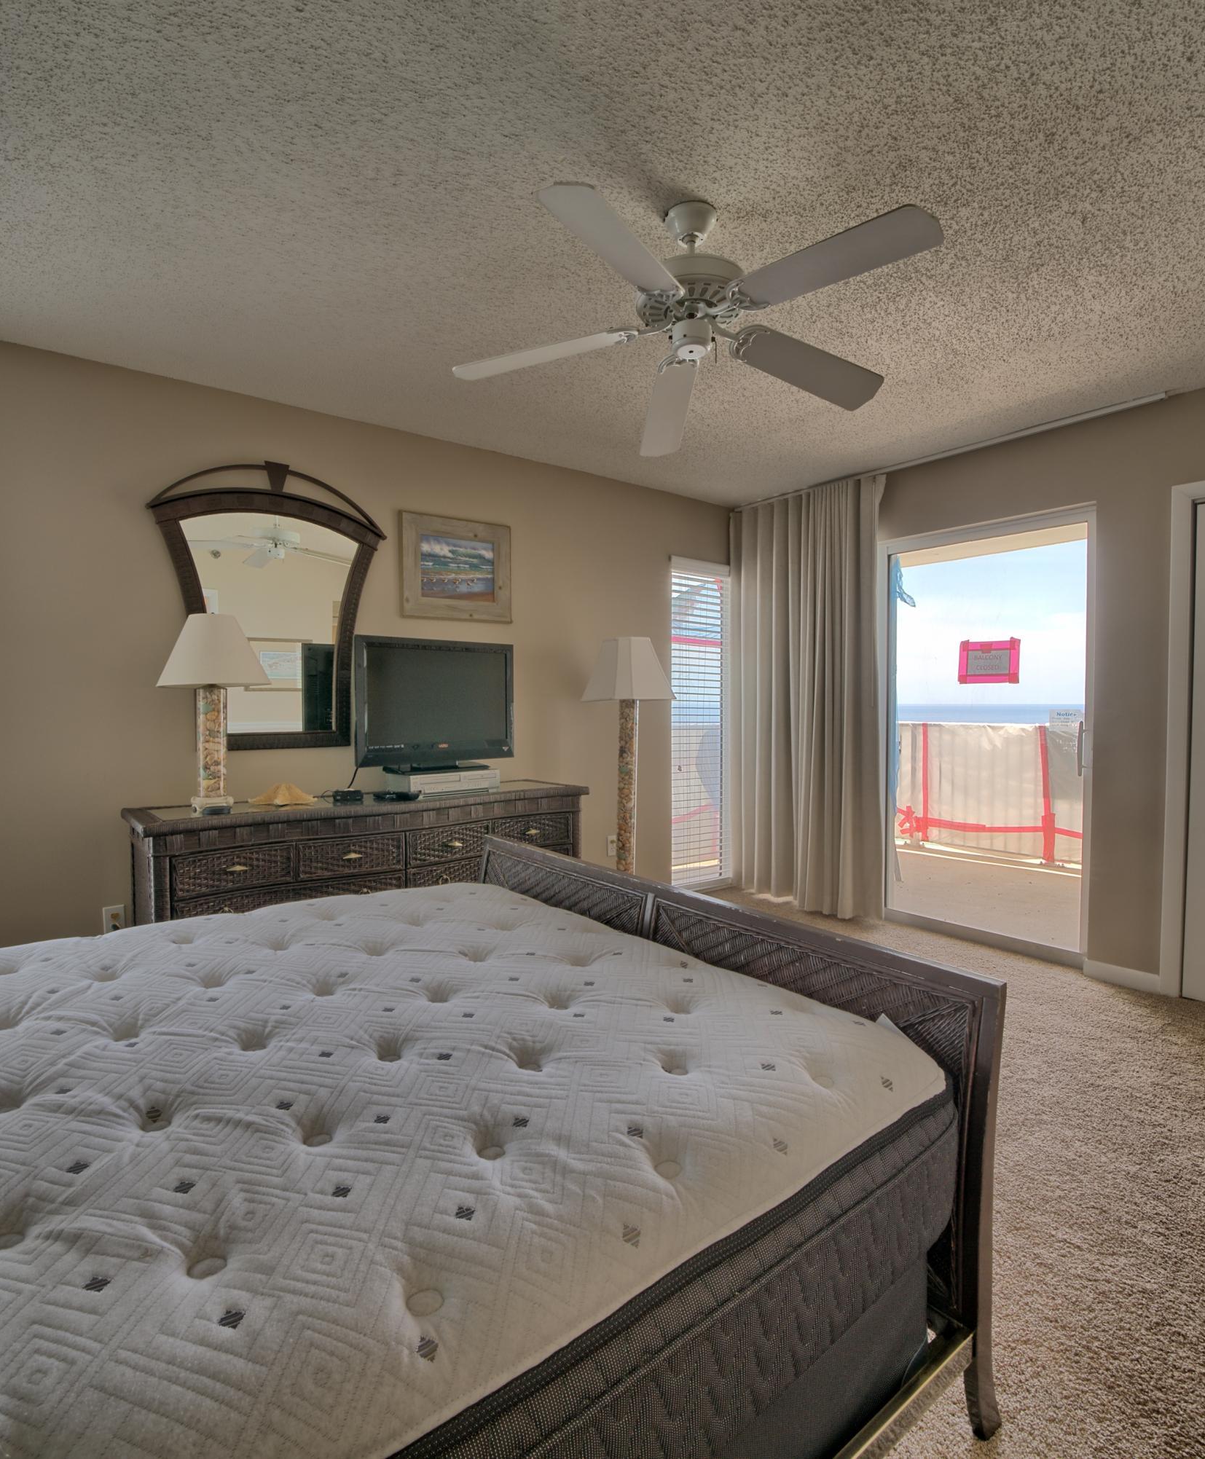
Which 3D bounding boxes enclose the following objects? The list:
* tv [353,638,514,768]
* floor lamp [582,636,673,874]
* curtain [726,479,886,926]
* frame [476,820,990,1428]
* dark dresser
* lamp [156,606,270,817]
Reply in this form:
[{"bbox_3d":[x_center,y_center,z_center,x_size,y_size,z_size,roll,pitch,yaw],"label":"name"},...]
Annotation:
[{"bbox_3d":[-0.702,-0.102,3.181,0.740,0.570,0.190,-2,3,-42],"label":"tv"},{"bbox_3d":[0.136,0.291,3.752,0.420,1.530,0.420,-1,2,-38],"label":"floor lamp"},{"bbox_3d":[1.128,-0.173,4.235,0.160,2.370,1.040,-1,2,-38],"label":"curtain"},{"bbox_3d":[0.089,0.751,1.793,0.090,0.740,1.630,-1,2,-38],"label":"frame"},{"bbox_3d":[-0.906,0.684,3.019,1.780,0.790,0.540,-1,2,-38],"label":"dark dresser"},{"bbox_3d":[-1.403,-0.057,2.617,0.360,0.720,0.360,-1,2,-38],"label":"lamp"}]

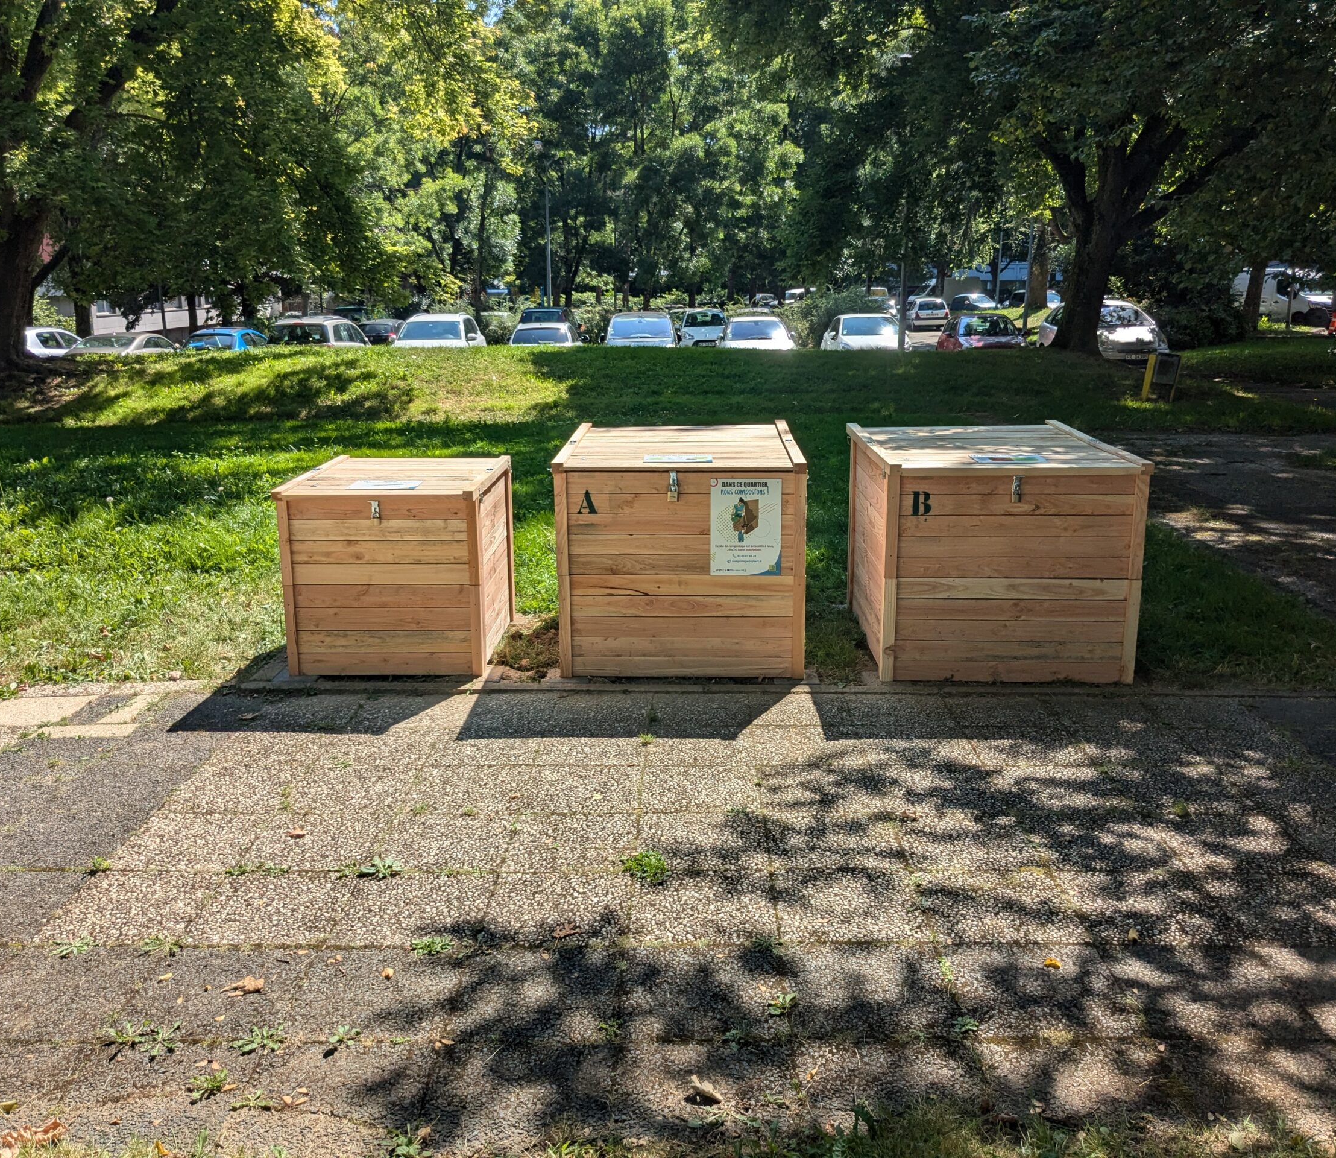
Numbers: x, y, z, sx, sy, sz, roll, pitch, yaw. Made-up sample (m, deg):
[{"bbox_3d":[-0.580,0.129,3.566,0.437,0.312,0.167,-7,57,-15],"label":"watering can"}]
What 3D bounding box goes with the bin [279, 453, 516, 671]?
[{"bbox_3d":[-1.232,-0.085,5.668,0.858,0.840,0.920,0,14,2],"label":"bin"}]

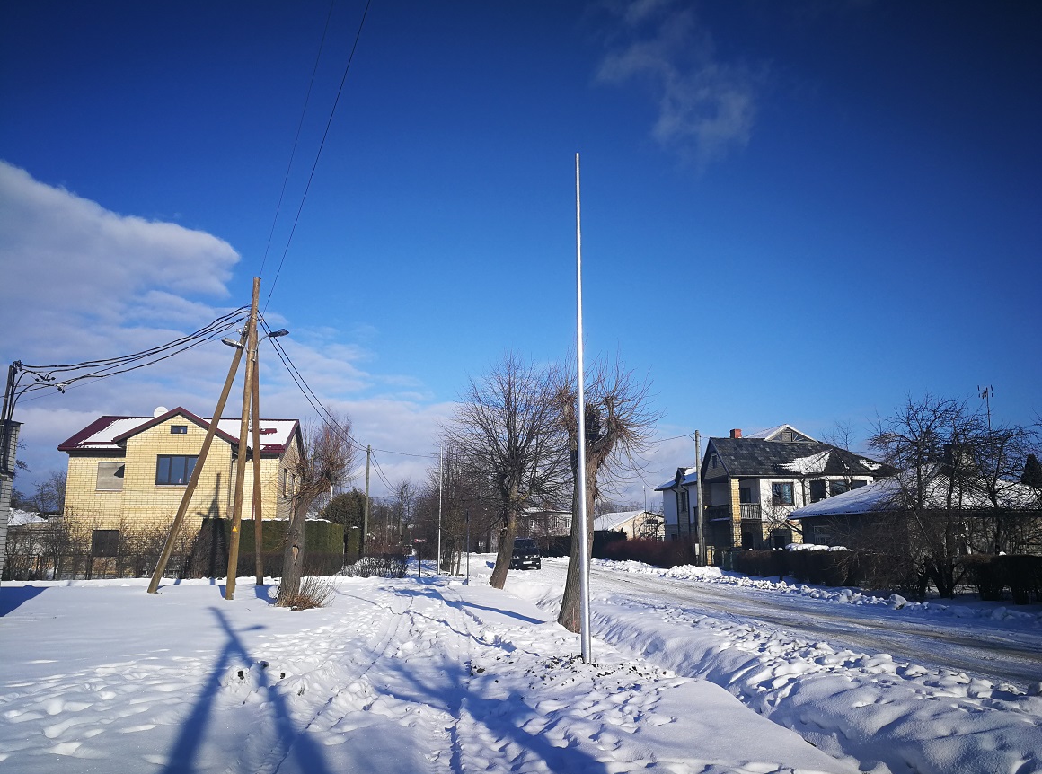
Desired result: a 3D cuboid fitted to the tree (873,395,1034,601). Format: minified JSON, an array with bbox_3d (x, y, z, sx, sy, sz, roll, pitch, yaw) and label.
[{"bbox_3d":[13.050,3.288,24.722,5.000,6.000,4.500,1,-11,-6],"label":"tree"}]

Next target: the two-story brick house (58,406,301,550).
[{"bbox_3d":[-17.421,5.436,42.130,10.900,8.300,9.400,1,-11,-6],"label":"two-story brick house"}]

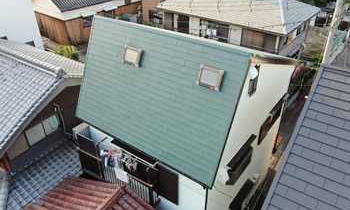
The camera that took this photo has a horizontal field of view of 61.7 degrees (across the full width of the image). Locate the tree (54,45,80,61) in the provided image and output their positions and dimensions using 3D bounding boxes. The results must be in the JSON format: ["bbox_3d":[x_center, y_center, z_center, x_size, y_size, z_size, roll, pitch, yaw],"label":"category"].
[{"bbox_3d":[-8.800,-4.000,24.200,2.100,2.200,2.000,0,29,0],"label":"tree"}]

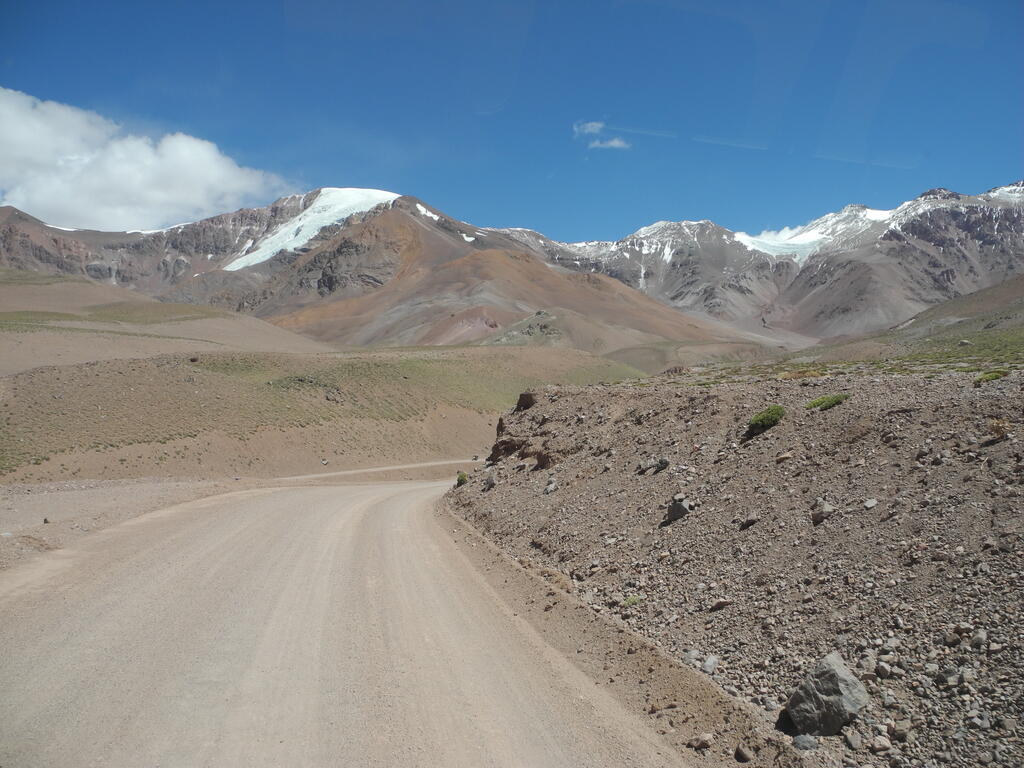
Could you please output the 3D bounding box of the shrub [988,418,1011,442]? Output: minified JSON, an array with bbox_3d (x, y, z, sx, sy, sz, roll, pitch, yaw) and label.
[{"bbox_3d":[4.713,0.435,8.000,0.210,0.190,0.200,0,-2,0],"label":"shrub"}]

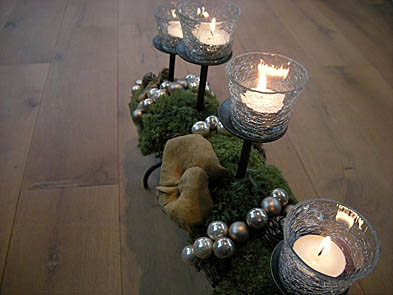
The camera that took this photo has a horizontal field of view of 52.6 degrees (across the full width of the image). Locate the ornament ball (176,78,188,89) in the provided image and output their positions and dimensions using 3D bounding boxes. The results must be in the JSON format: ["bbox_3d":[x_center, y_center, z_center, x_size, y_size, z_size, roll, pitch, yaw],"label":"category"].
[{"bbox_3d":[-0.020,-0.088,0.562,0.017,0.017,0.017,3,42,-2],"label":"ornament ball"}]

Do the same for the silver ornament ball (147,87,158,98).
[{"bbox_3d":[-0.060,-0.074,0.540,0.017,0.017,0.017,3,42,-2],"label":"silver ornament ball"}]

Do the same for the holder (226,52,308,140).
[{"bbox_3d":[0.056,-0.044,0.341,0.066,0.049,0.066,5,42,0],"label":"holder"}]

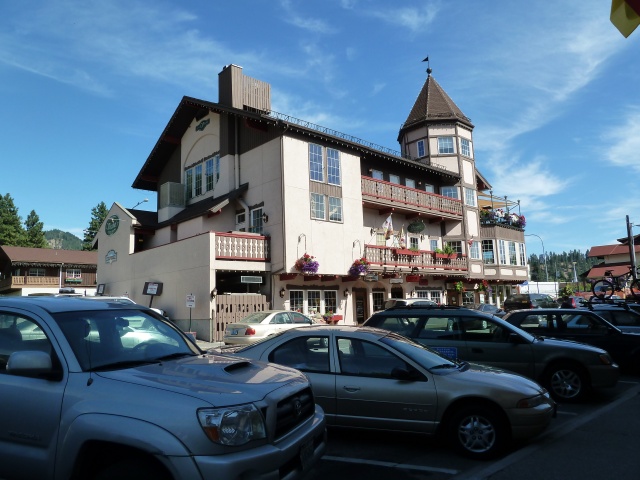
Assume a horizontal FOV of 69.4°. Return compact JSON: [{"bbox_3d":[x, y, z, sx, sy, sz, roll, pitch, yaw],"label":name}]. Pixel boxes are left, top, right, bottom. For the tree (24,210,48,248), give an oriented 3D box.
[{"bbox_3d":[-48.220,4.663,78.379,5.600,19.594,5.600,-2,-8,0],"label":"tree"}]

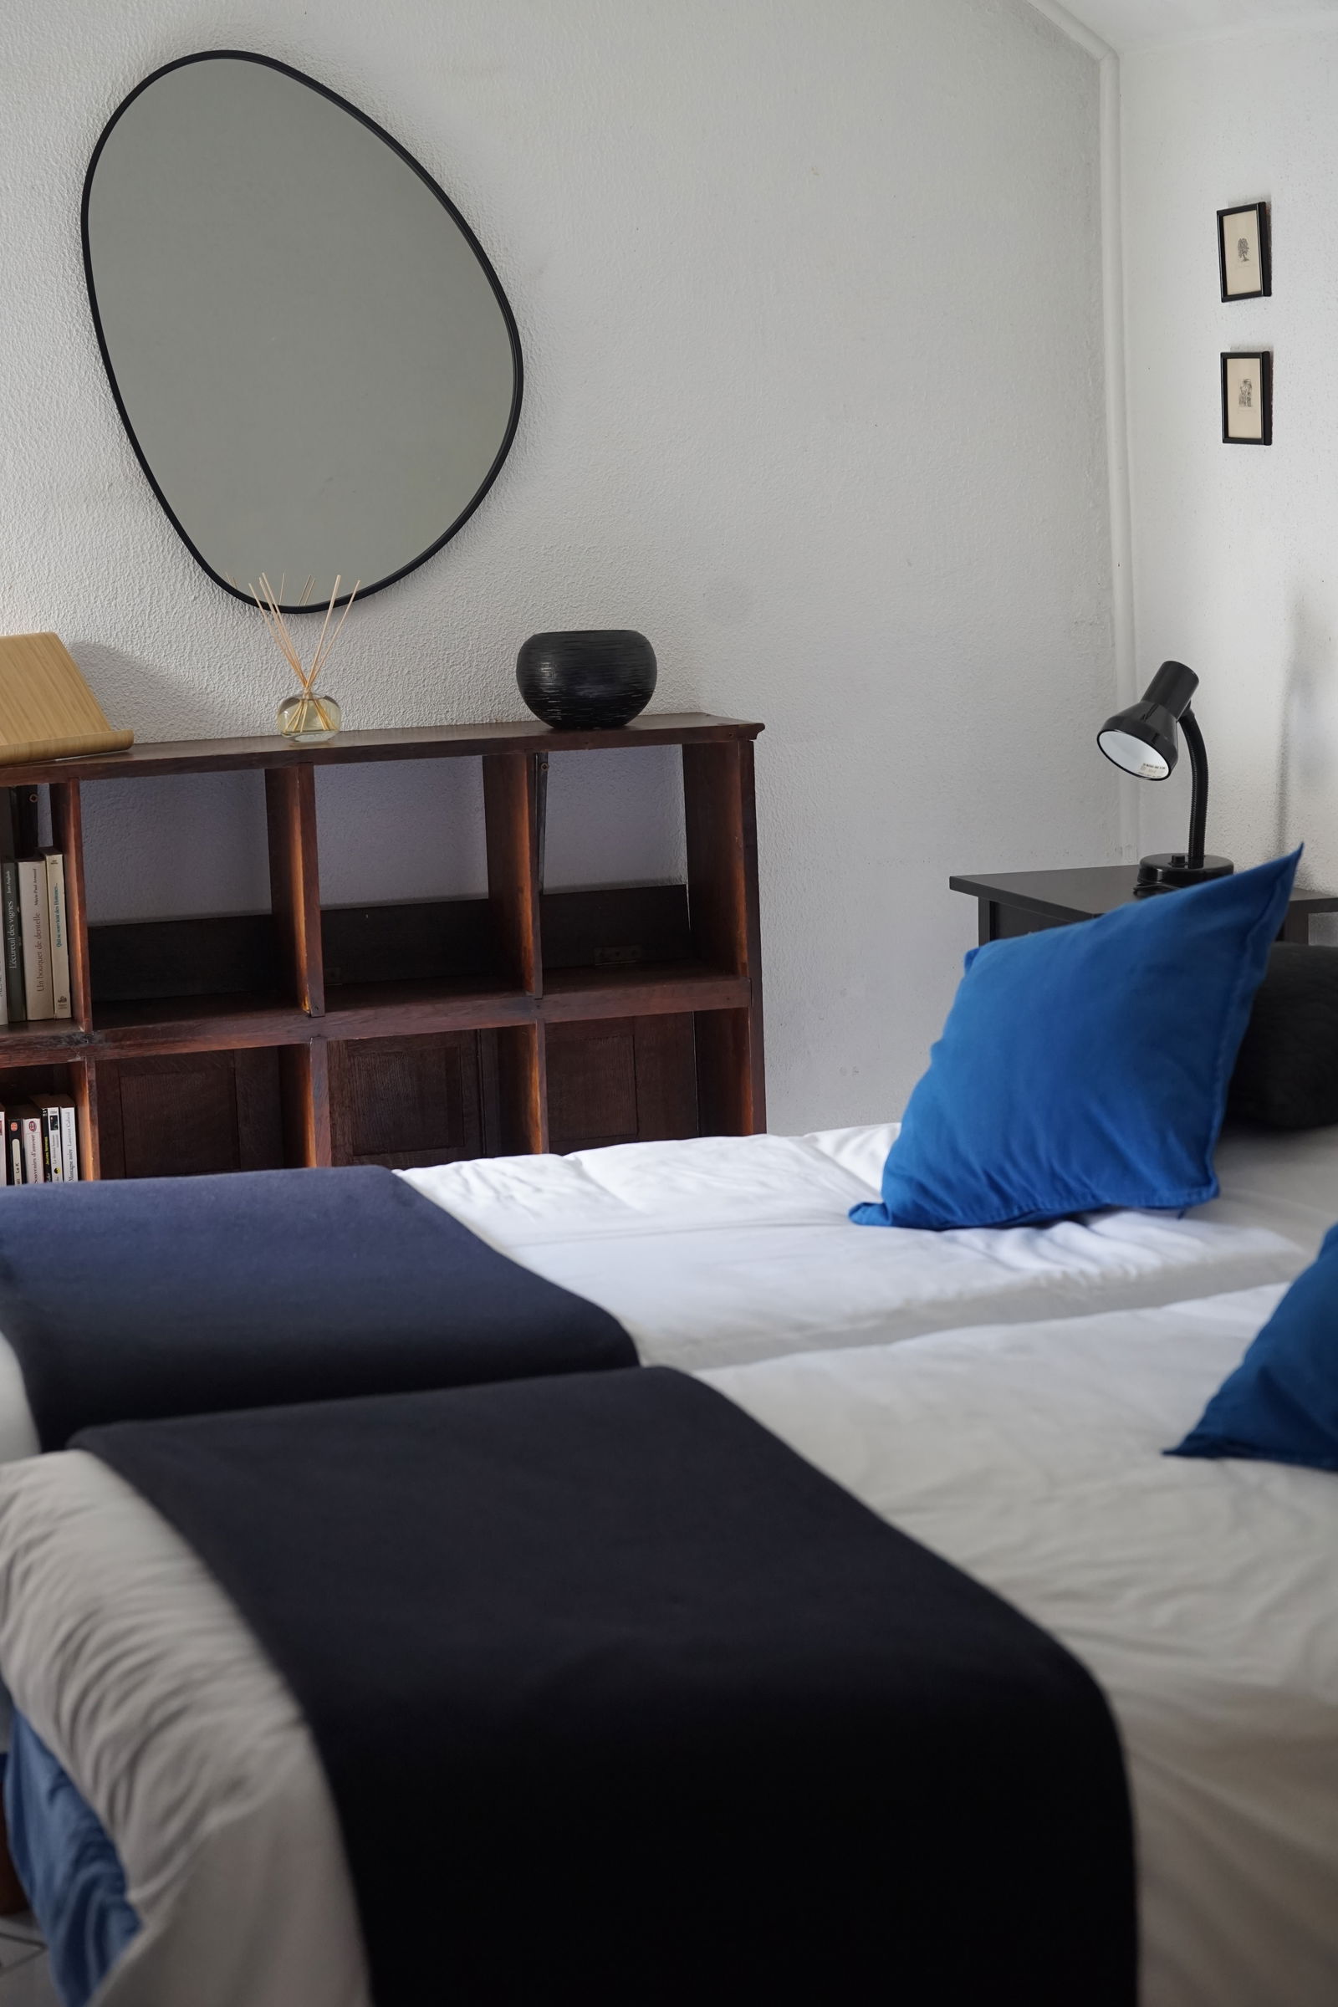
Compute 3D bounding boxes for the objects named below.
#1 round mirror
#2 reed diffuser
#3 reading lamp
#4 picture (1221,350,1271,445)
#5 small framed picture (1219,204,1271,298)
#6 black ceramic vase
[{"bbox_3d":[-0.519,-0.961,5.604,0.634,0.796,0.025,-5,9,-17],"label":"round mirror"},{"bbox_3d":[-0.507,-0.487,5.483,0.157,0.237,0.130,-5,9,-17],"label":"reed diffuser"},{"bbox_3d":[0.717,-0.329,5.627,0.226,0.328,0.138,-10,12,-44],"label":"reading lamp"},{"bbox_3d":[0.827,-0.867,5.591,0.014,0.130,0.127,-5,9,-17],"label":"picture"},{"bbox_3d":[0.819,-1.069,5.562,0.014,0.130,0.127,-5,9,-17],"label":"small framed picture"},{"bbox_3d":[-0.124,-0.460,5.553,0.199,0.134,0.199,-2,8,0],"label":"black ceramic vase"}]

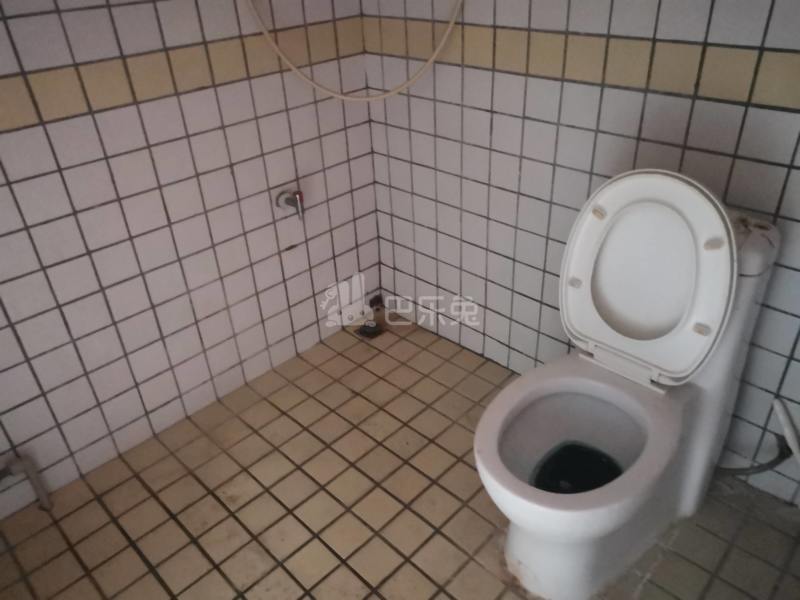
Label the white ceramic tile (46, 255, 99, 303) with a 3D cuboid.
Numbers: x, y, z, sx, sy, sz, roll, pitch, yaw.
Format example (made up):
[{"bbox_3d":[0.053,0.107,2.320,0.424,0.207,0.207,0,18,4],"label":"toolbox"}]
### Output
[{"bbox_3d":[-0.790,-0.051,1.512,0.010,0.100,0.100,26,42,38],"label":"white ceramic tile"}]

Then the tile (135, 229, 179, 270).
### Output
[{"bbox_3d":[-0.641,-0.133,1.638,0.010,0.100,0.100,26,42,38],"label":"tile"}]

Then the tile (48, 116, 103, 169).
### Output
[{"bbox_3d":[-0.721,-0.351,1.392,0.098,0.098,0.010,-29,40,-35],"label":"tile"}]

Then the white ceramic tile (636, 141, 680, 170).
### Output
[{"bbox_3d":[0.566,-0.293,1.361,0.010,0.098,0.098,-29,40,-35],"label":"white ceramic tile"}]

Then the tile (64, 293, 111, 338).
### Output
[{"bbox_3d":[-0.773,0.037,1.546,0.098,0.098,0.010,-29,40,-35],"label":"tile"}]

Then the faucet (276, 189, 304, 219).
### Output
[{"bbox_3d":[-0.316,-0.289,1.859,0.072,0.088,0.060,26,42,38],"label":"faucet"}]

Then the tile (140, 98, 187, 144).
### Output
[{"bbox_3d":[-0.583,-0.442,1.535,0.010,0.100,0.100,26,42,38],"label":"tile"}]

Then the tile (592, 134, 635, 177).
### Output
[{"bbox_3d":[0.507,-0.337,1.464,0.100,0.100,0.010,26,42,38],"label":"tile"}]

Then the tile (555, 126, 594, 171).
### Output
[{"bbox_3d":[0.431,-0.371,1.527,0.100,0.100,0.010,26,42,38],"label":"tile"}]

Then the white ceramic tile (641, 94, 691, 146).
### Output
[{"bbox_3d":[0.585,-0.398,1.372,0.008,0.099,0.099,-30,40,-36],"label":"white ceramic tile"}]

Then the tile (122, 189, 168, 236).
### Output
[{"bbox_3d":[-0.659,-0.228,1.617,0.099,0.099,0.008,-30,40,-36],"label":"tile"}]

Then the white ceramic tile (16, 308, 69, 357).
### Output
[{"bbox_3d":[-0.880,0.078,1.537,0.099,0.099,0.008,-30,40,-36],"label":"white ceramic tile"}]

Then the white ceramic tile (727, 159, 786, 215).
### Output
[{"bbox_3d":[0.708,-0.224,1.235,0.010,0.098,0.098,-29,40,-35],"label":"white ceramic tile"}]

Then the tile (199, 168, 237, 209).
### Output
[{"bbox_3d":[-0.491,-0.301,1.678,0.098,0.098,0.010,-29,40,-35],"label":"tile"}]

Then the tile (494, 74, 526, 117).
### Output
[{"bbox_3d":[0.277,-0.517,1.561,0.010,0.098,0.098,-29,40,-35],"label":"tile"}]

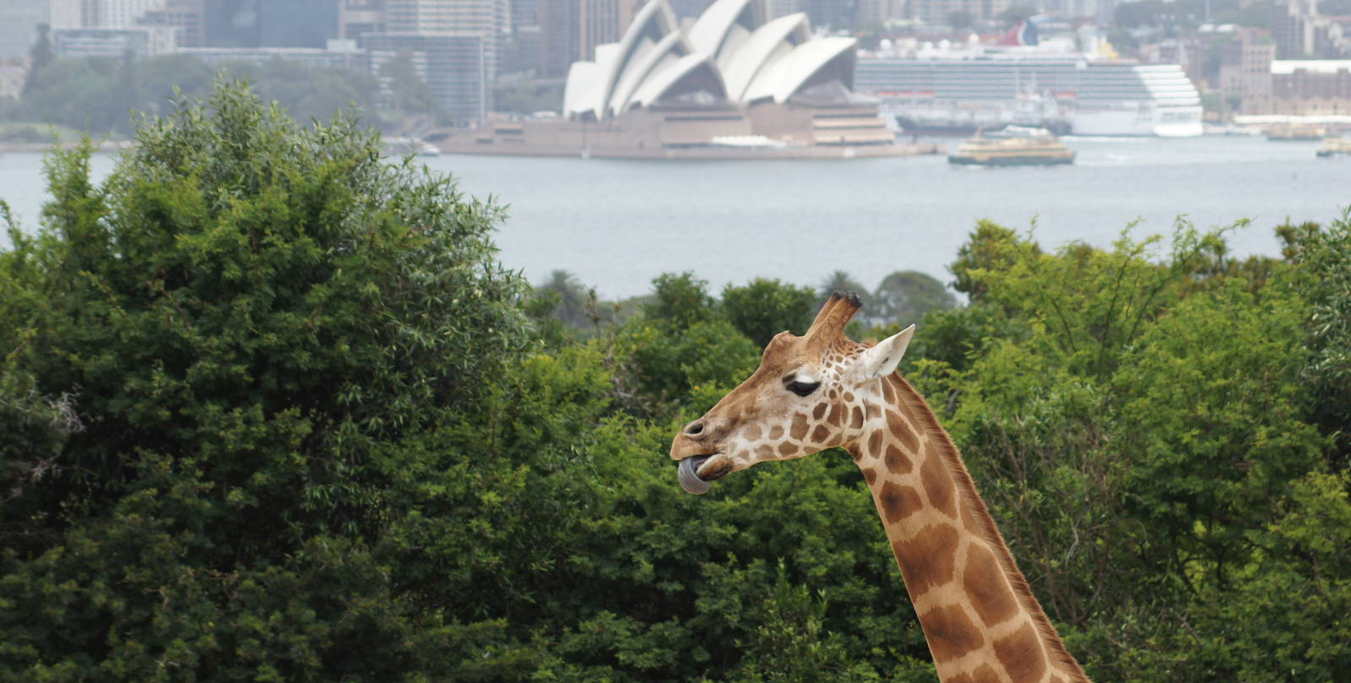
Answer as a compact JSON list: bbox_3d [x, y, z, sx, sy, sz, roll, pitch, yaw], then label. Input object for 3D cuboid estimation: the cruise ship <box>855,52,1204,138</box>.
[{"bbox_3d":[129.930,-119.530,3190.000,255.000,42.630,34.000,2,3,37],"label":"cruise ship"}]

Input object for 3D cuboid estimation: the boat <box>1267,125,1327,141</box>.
[{"bbox_3d":[271.440,-91.180,2950.000,25.500,7.150,9.500,0,3,-3],"label":"boat"}]

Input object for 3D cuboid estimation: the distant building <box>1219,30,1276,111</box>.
[{"bbox_3d":[273.470,-128.480,3230.000,24.000,41.400,24.000,1,3,27],"label":"distant building"}]

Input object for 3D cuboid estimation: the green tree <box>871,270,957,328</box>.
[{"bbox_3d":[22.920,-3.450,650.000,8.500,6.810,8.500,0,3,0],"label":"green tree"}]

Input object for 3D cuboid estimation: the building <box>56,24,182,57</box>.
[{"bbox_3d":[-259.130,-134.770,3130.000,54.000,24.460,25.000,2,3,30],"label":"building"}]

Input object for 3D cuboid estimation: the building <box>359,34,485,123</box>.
[{"bbox_3d":[-111.500,-115.900,2990.000,42.000,42.530,36.000,3,4,44],"label":"building"}]

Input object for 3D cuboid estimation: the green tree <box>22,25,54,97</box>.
[{"bbox_3d":[-270.320,-118.680,2860.000,14.000,32.180,14.000,0,3,0],"label":"green tree"}]

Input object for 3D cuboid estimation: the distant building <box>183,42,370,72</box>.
[{"bbox_3d":[-179.660,-123.150,3060.000,95.000,23.910,22.000,2,3,37],"label":"distant building"}]

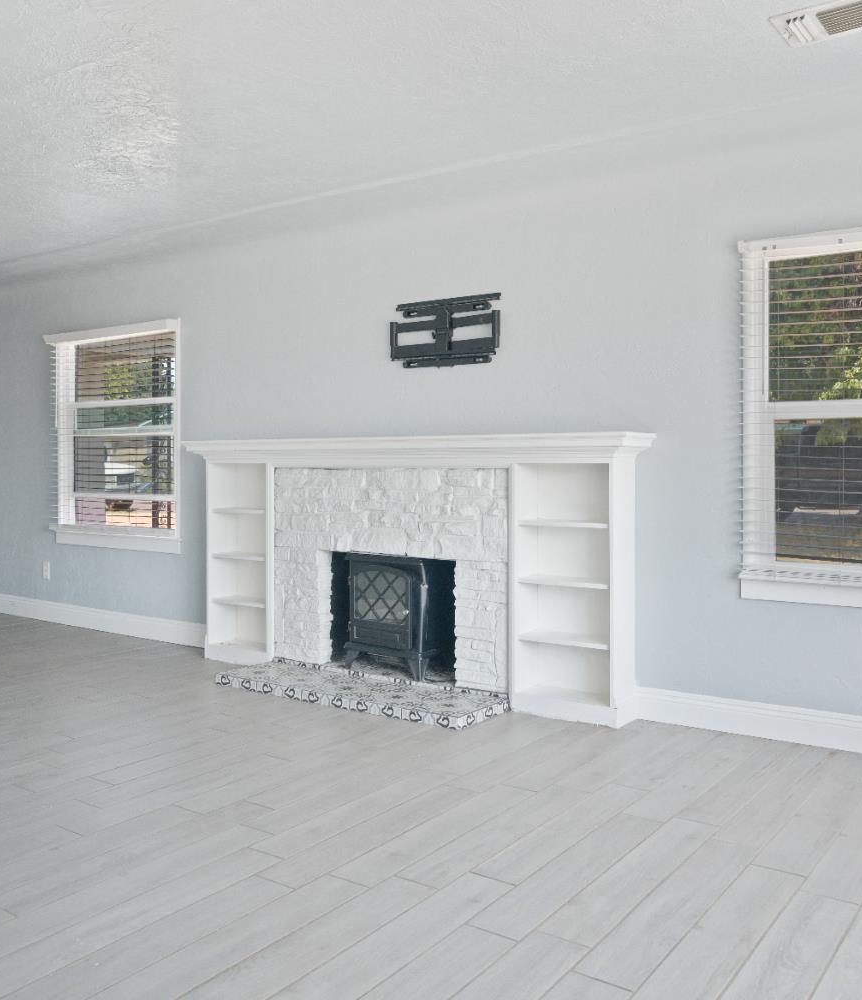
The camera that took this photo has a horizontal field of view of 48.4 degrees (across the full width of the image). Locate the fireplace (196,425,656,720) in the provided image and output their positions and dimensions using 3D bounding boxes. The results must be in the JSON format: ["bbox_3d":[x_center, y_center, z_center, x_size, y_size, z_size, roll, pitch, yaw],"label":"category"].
[{"bbox_3d":[-0.317,0.323,4.727,2.729,1.251,0.610,1,2,35],"label":"fireplace"}]

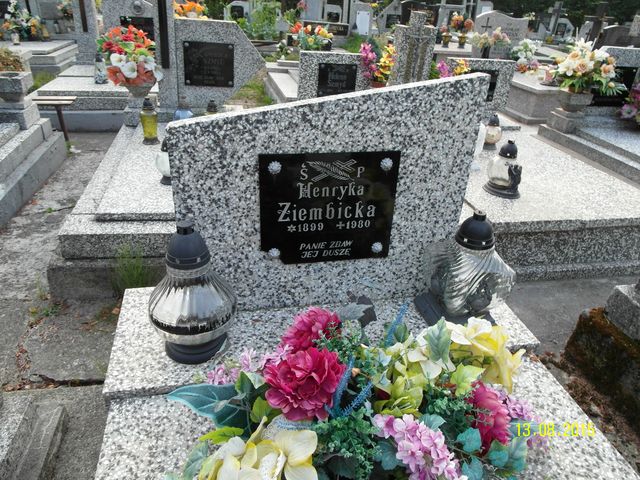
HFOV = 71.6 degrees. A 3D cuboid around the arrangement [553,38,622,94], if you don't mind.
[{"bbox_3d":[2.062,-1.337,3.420,0.470,0.380,0.440,-2,29,-11],"label":"arrangement"}]

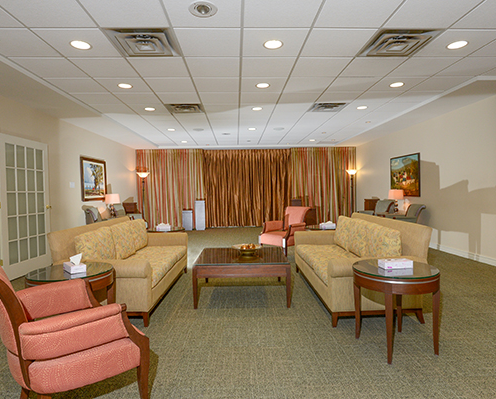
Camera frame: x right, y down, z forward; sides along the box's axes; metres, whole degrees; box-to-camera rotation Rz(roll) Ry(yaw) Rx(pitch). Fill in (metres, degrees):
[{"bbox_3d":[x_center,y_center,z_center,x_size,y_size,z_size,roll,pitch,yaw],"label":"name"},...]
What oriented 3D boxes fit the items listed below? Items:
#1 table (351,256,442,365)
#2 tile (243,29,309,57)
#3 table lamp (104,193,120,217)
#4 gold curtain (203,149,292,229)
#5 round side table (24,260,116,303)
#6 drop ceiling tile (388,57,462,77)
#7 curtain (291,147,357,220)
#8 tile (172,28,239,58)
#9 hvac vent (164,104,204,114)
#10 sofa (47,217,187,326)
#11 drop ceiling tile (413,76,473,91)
[{"bbox_3d":[1.134,0.833,2.452,0.605,0.610,0.605,-1,2,-2],"label":"table"},{"bbox_3d":[0.249,-1.513,3.064,0.600,0.030,0.600,-1,2,-2],"label":"tile"},{"bbox_3d":[-3.112,0.161,7.296,0.345,0.555,0.345,-1,2,-2],"label":"table lamp"},{"bbox_3d":[-0.020,-0.356,10.280,2.790,2.526,0.160,-1,2,-2],"label":"gold curtain"},{"bbox_3d":[-1.380,0.871,2.509,0.605,0.610,0.605,-1,2,-2],"label":"round side table"},{"bbox_3d":[2.055,-1.563,3.732,0.610,0.020,0.610,-1,2,-2],"label":"drop ceiling tile"},{"bbox_3d":[2.439,-0.402,10.288,2.131,2.564,0.160,-1,2,-2],"label":"curtain"},{"bbox_3d":[-0.366,-1.504,3.042,0.605,0.025,0.600,-1,2,-2],"label":"tile"},{"bbox_3d":[-1.060,-1.581,5.450,0.610,0.050,0.610,-1,2,-2],"label":"hvac vent"},{"bbox_3d":[-1.345,0.701,3.771,0.890,0.865,1.910,-1,2,1],"label":"sofa"},{"bbox_3d":[2.634,-1.578,4.321,0.605,0.025,0.600,-1,2,-2],"label":"drop ceiling tile"}]

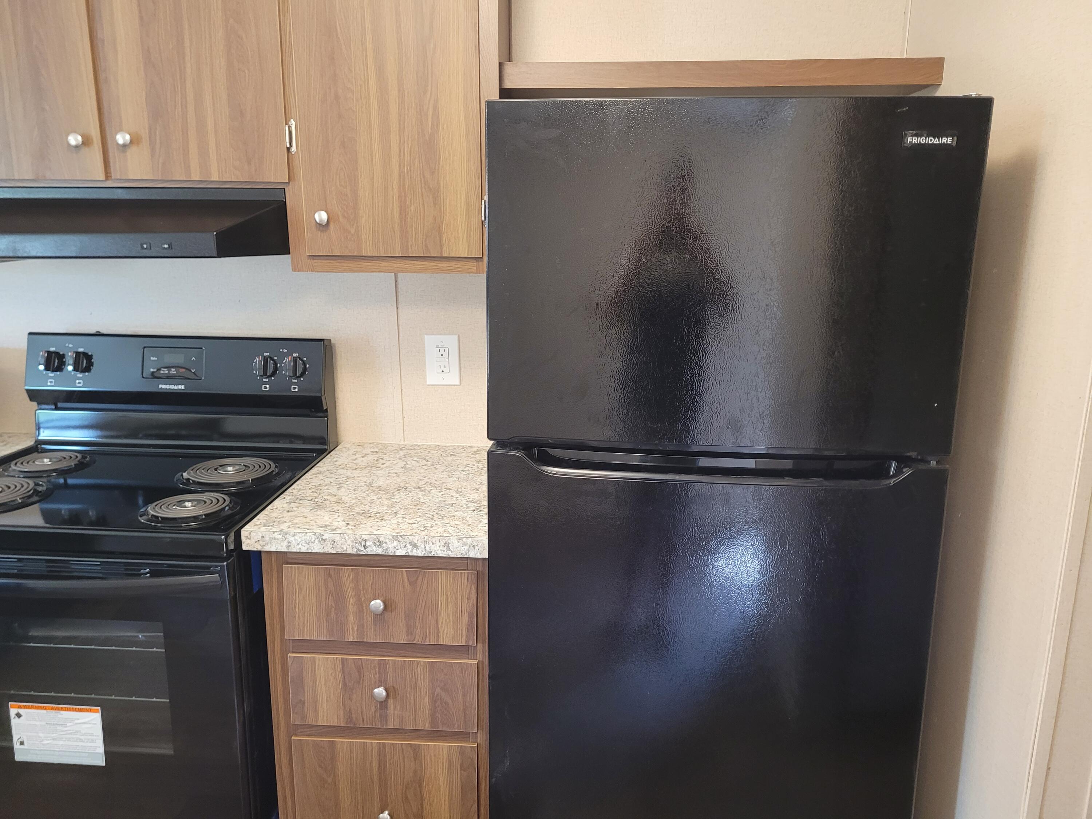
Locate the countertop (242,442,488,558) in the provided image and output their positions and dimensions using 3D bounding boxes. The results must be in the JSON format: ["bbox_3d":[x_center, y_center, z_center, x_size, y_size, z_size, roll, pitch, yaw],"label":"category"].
[{"bbox_3d":[-0.315,0.183,1.853,0.483,0.038,0.637,1,13,4],"label":"countertop"}]

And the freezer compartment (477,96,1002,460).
[{"bbox_3d":[0.316,-0.276,1.617,0.752,0.549,0.660,2,13,6],"label":"freezer compartment"}]

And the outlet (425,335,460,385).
[{"bbox_3d":[-0.265,-0.126,2.101,0.085,0.130,0.010,1,13,4],"label":"outlet"}]

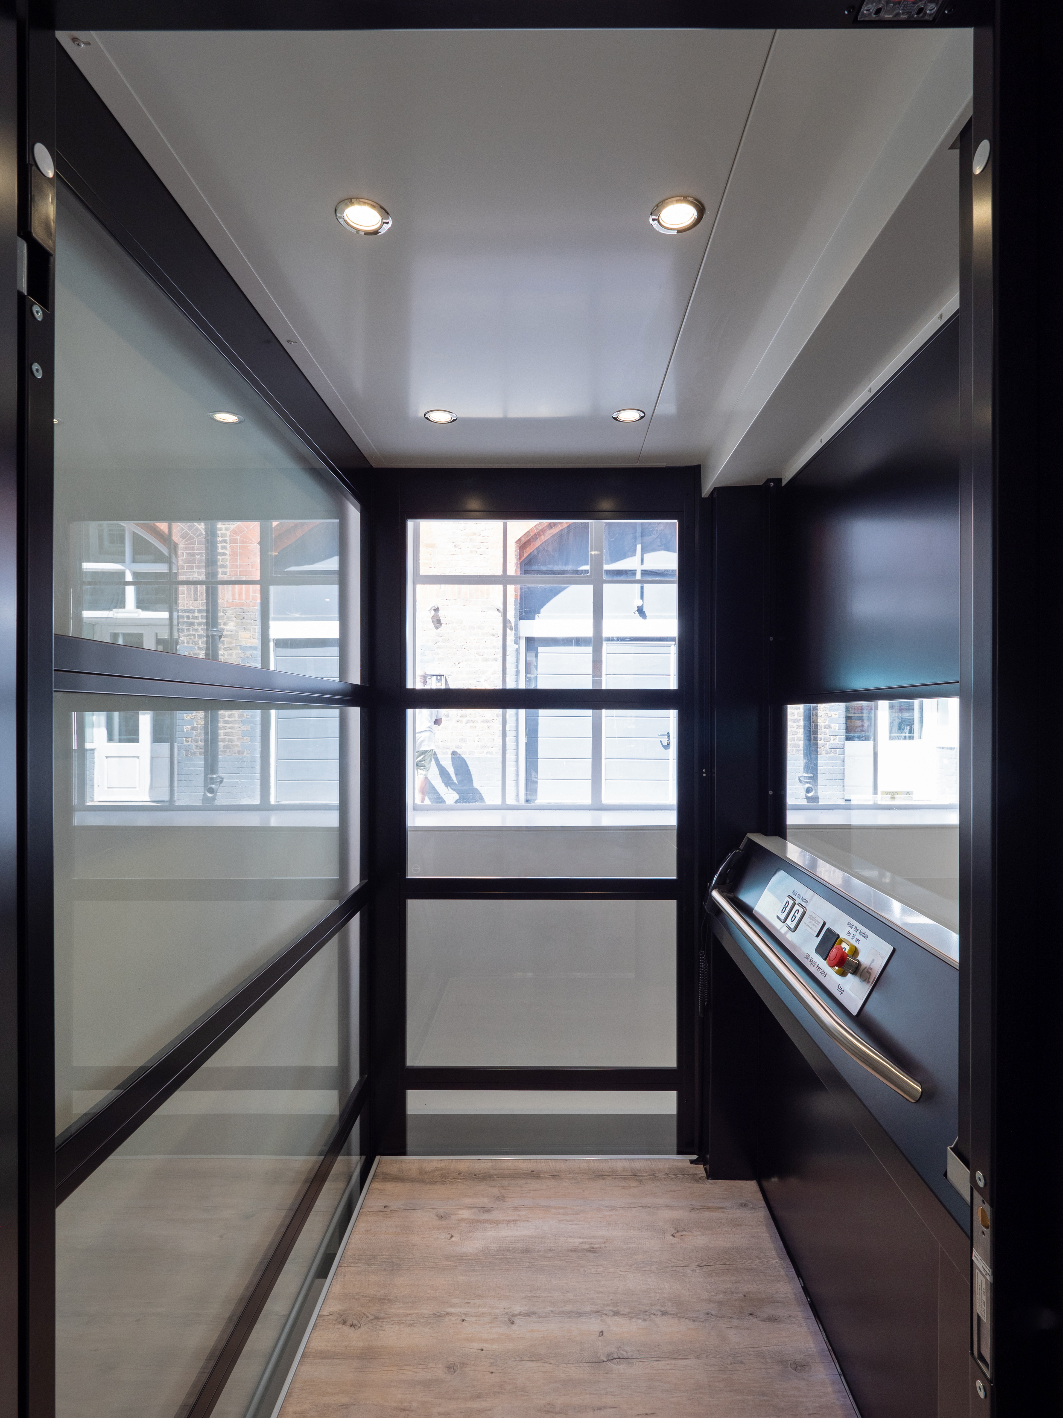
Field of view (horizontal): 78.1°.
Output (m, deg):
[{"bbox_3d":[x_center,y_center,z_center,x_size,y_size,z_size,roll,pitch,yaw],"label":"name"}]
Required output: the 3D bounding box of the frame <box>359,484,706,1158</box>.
[{"bbox_3d":[0.009,0.321,2.010,1.010,2.080,0.060,0,0,0],"label":"frame"}]

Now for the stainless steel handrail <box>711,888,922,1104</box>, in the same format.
[{"bbox_3d":[0.490,0.487,1.320,0.095,0.065,0.940,0,0,2],"label":"stainless steel handrail"}]

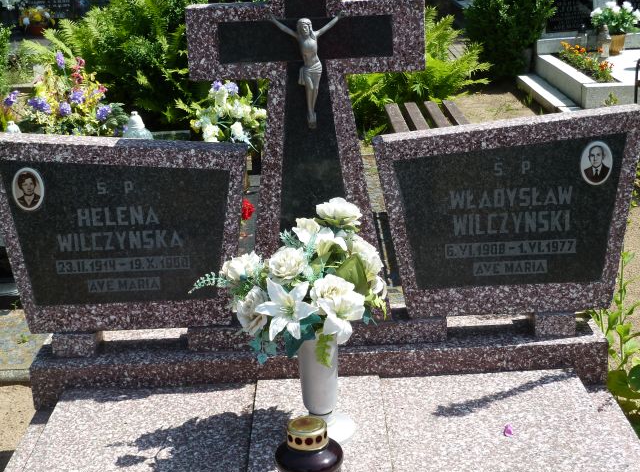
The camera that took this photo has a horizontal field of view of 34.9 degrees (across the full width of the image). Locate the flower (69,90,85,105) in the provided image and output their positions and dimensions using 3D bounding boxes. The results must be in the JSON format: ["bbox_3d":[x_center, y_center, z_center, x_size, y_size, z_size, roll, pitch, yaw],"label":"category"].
[{"bbox_3d":[-1.135,-0.647,4.750,0.072,0.065,0.066,-7,19,-13],"label":"flower"}]

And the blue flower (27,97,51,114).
[{"bbox_3d":[-1.299,-0.601,4.700,0.105,0.078,0.075,-7,19,-14],"label":"blue flower"}]

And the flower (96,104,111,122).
[{"bbox_3d":[-0.994,-0.565,4.680,0.068,0.075,0.066,-6,19,-11],"label":"flower"}]

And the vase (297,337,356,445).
[{"bbox_3d":[-0.003,0.350,2.511,0.180,0.280,0.180,-3,18,0],"label":"vase"}]

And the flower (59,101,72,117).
[{"bbox_3d":[-1.176,-0.588,4.700,0.058,0.066,0.060,-7,19,-13],"label":"flower"}]

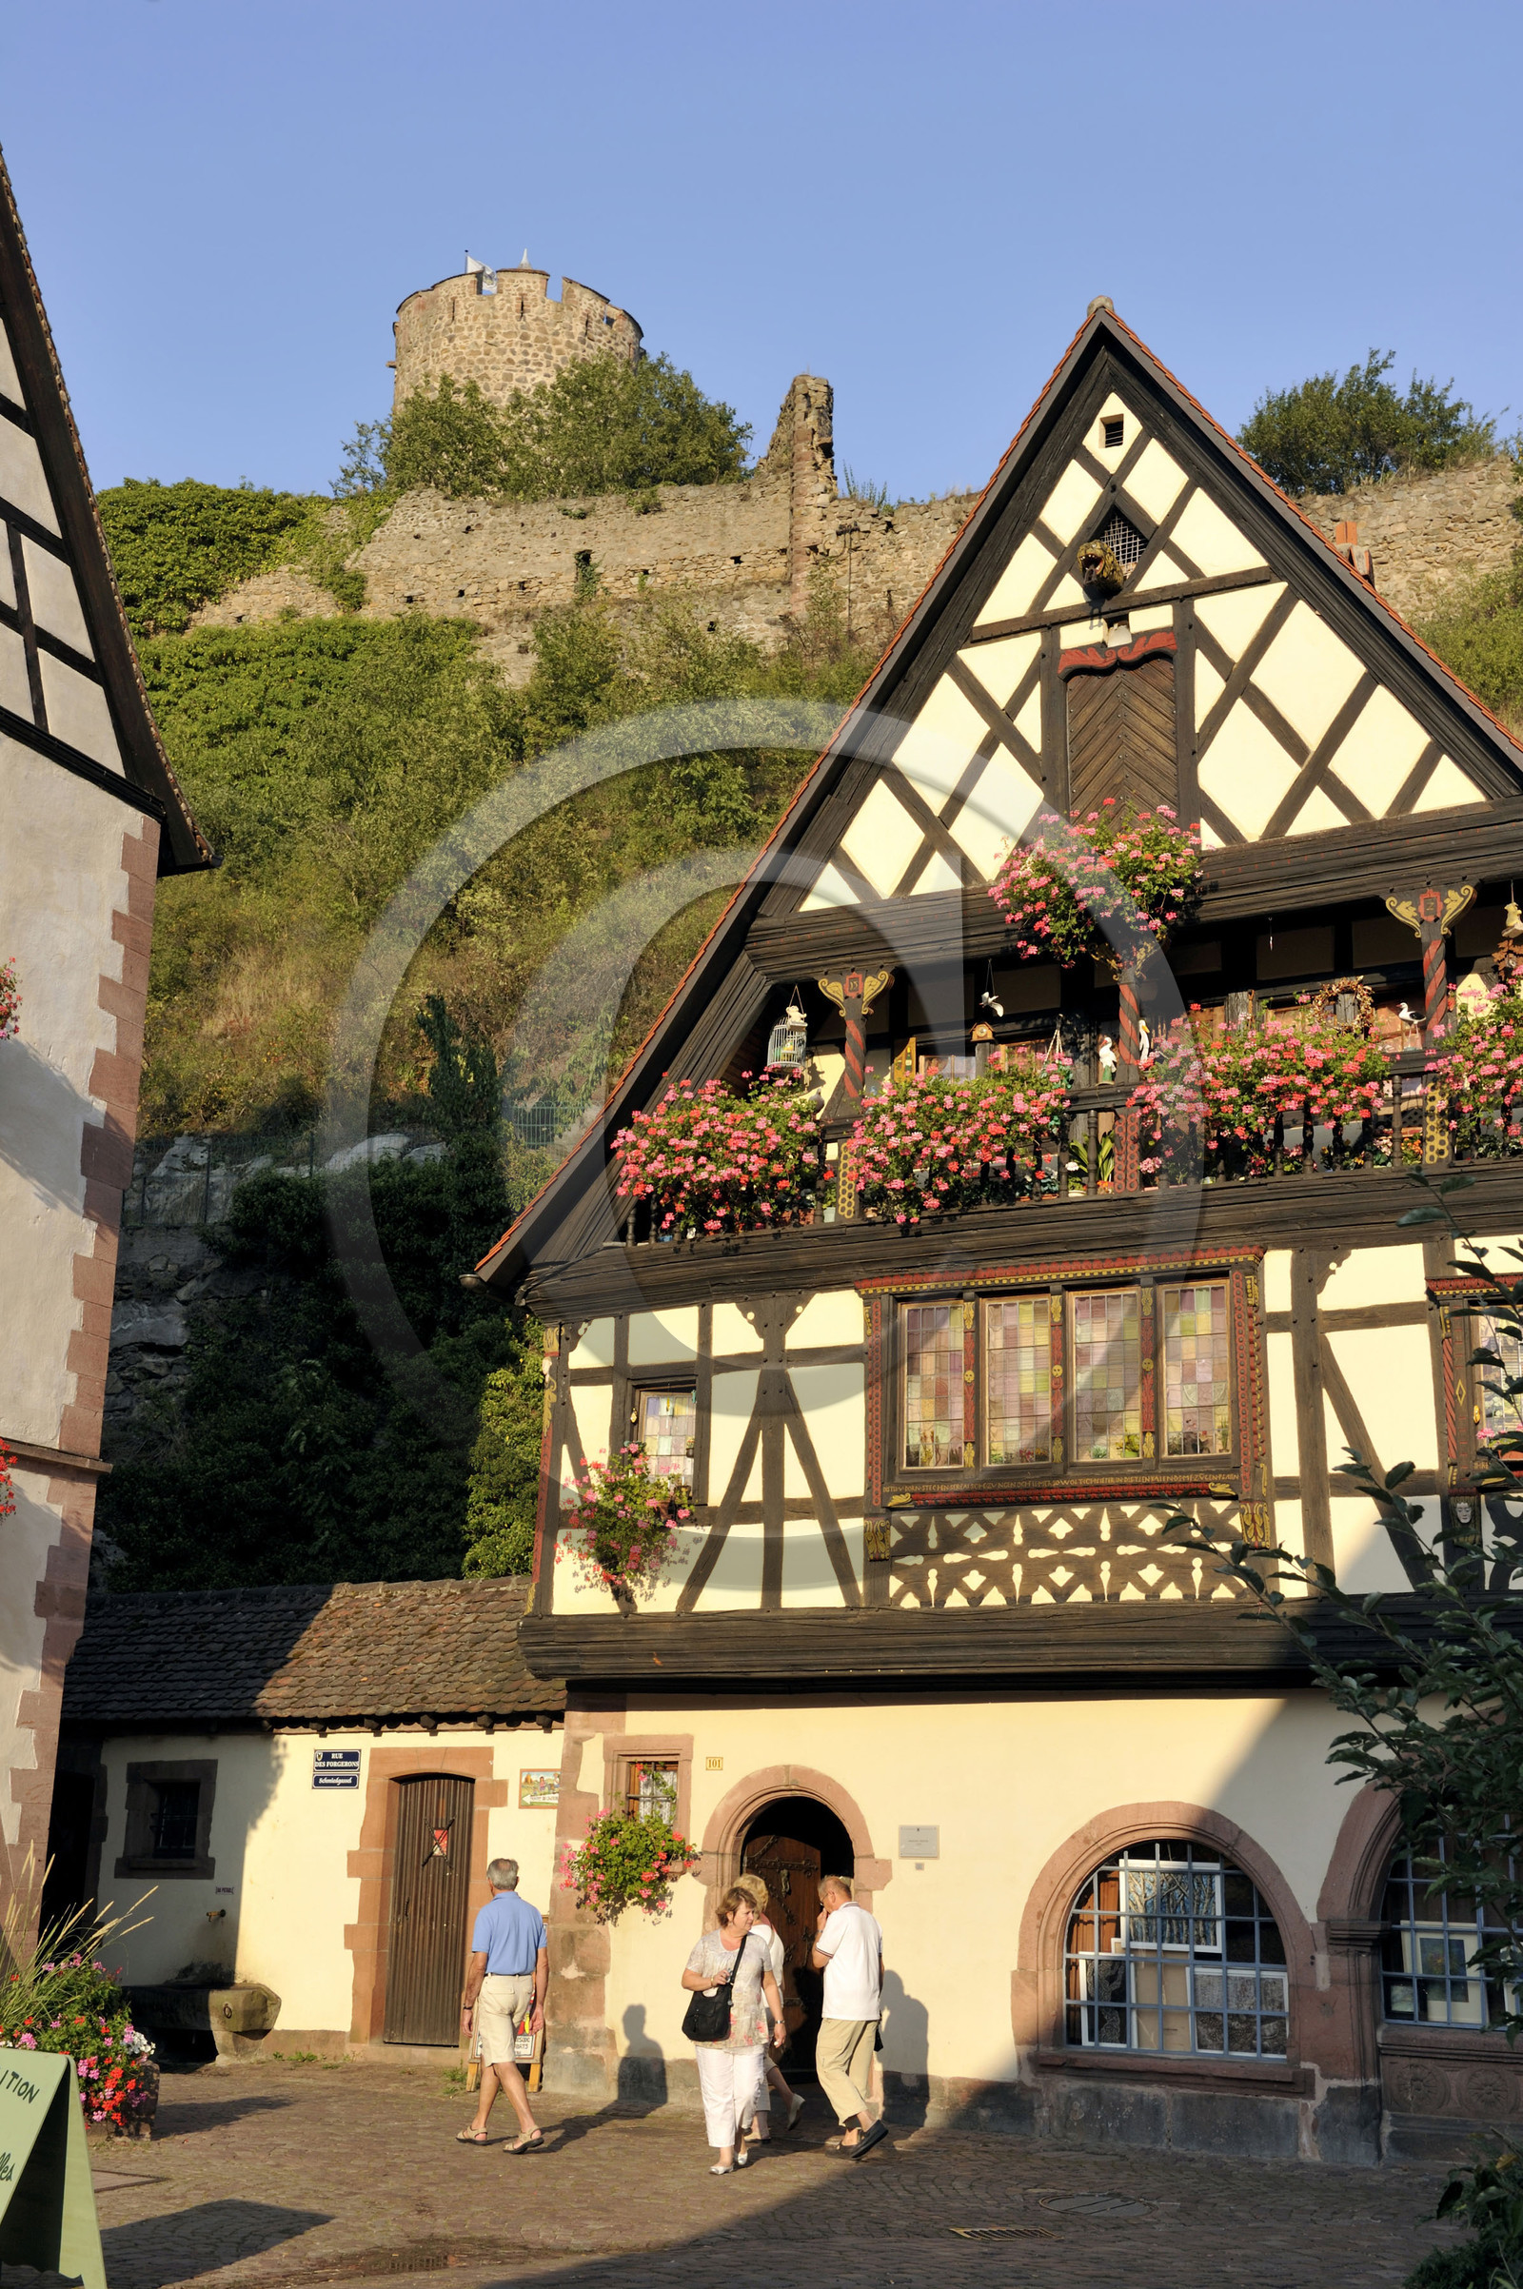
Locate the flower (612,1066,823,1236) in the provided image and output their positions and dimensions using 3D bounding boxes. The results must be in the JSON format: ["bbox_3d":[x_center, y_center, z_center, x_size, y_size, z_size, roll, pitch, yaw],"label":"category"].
[{"bbox_3d":[-0.349,0.056,21.477,1.816,1.290,0.600,-7,-17,30],"label":"flower"}]

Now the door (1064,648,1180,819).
[{"bbox_3d":[2.576,-2.787,19.943,0.840,1.450,0.100,-7,-16,30],"label":"door"}]

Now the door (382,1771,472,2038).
[{"bbox_3d":[-2.672,6.150,22.465,0.750,2.070,0.100,-7,-16,30],"label":"door"}]

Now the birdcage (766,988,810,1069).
[{"bbox_3d":[0.203,-0.858,21.127,0.270,0.620,0.270,-7,-16,30],"label":"birdcage"}]

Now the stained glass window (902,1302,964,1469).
[{"bbox_3d":[1.267,1.781,20.633,0.476,1.203,0.050,-7,-17,30],"label":"stained glass window"}]

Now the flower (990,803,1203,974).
[{"bbox_3d":[2.410,-1.863,20.255,1.636,1.224,0.700,-7,-17,30],"label":"flower"}]

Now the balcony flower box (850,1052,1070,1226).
[{"bbox_3d":[1.429,-0.045,20.413,1.715,1.266,0.600,-7,-17,30],"label":"balcony flower box"}]

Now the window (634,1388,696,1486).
[{"bbox_3d":[-0.747,2.320,21.841,0.526,0.879,0.050,-7,-17,30],"label":"window"}]

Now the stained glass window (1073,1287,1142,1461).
[{"bbox_3d":[2.464,1.632,19.940,0.499,1.212,0.050,-7,-17,30],"label":"stained glass window"}]

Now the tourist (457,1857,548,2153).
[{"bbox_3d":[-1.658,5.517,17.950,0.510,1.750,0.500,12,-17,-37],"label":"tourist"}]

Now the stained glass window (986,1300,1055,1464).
[{"bbox_3d":[1.874,1.712,20.280,0.513,1.206,0.050,-7,-17,30],"label":"stained glass window"}]

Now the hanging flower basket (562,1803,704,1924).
[{"bbox_3d":[-0.967,5.189,20.305,0.920,0.820,0.580,-7,-16,30],"label":"hanging flower basket"}]

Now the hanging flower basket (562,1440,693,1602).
[{"bbox_3d":[-1.045,2.869,21.425,1.147,1.169,0.450,-7,-17,30],"label":"hanging flower basket"}]

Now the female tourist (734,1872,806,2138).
[{"bbox_3d":[0.053,5.710,18.500,0.500,1.640,0.460,-9,-17,37],"label":"female tourist"}]

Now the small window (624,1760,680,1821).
[{"bbox_3d":[-0.801,4.854,20.708,0.450,0.570,0.100,-7,-16,30],"label":"small window"}]

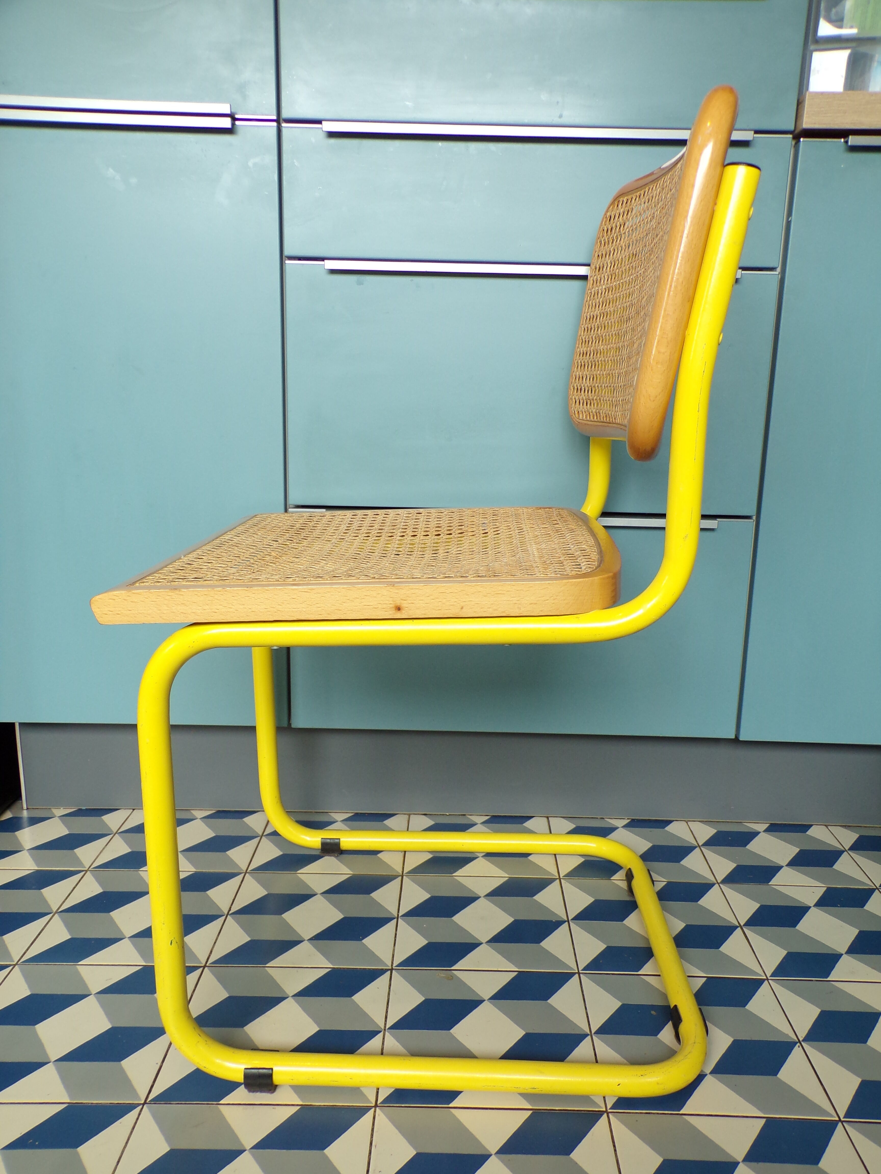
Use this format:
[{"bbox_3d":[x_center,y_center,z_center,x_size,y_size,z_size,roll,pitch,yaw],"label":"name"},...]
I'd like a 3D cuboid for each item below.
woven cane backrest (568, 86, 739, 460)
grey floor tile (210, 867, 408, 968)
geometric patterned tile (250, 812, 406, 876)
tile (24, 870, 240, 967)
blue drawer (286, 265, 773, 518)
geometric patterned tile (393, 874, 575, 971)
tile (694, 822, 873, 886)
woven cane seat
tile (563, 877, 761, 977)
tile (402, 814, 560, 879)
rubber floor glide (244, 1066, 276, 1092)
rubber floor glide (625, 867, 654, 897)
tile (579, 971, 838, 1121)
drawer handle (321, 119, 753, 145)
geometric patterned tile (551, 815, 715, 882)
[{"bbox_3d":[0.198,-0.271,0.915,0.065,0.270,0.470,11,12,-2],"label":"woven cane backrest"},{"bbox_3d":[-0.151,0.391,1.114,0.199,0.010,0.199,1,12,1],"label":"grey floor tile"},{"bbox_3d":[-0.148,0.351,1.307,0.199,0.010,0.192,1,12,1],"label":"geometric patterned tile"},{"bbox_3d":[-0.351,0.387,1.115,0.199,0.010,0.199,1,12,1],"label":"tile"},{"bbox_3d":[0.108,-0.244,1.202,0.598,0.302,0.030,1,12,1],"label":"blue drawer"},{"bbox_3d":[0.049,0.395,1.111,0.200,0.010,0.200,1,12,1],"label":"geometric patterned tile"},{"bbox_3d":[0.452,0.364,1.301,0.199,0.010,0.192,1,12,1],"label":"tile"},{"bbox_3d":[-0.046,-0.036,0.958,0.435,0.036,0.475,-1,11,1],"label":"woven cane seat"},{"bbox_3d":[0.249,0.399,1.108,0.200,0.010,0.200,1,12,1],"label":"tile"},{"bbox_3d":[0.052,0.355,1.305,0.199,0.010,0.192,1,12,1],"label":"tile"},{"bbox_3d":[-0.158,0.428,0.843,0.026,0.027,0.035,1,12,1],"label":"rubber floor glide"},{"bbox_3d":[0.251,0.364,1.183,0.035,0.027,0.029,1,12,1],"label":"rubber floor glide"},{"bbox_3d":[0.246,0.438,0.912,0.200,0.010,0.200,1,12,1],"label":"tile"},{"bbox_3d":[0.113,-0.534,1.119,0.501,0.015,0.026,1,12,1],"label":"drawer handle"},{"bbox_3d":[0.252,0.360,1.303,0.199,0.010,0.192,1,12,1],"label":"geometric patterned tile"}]

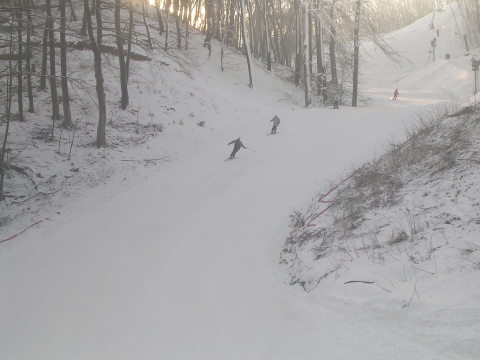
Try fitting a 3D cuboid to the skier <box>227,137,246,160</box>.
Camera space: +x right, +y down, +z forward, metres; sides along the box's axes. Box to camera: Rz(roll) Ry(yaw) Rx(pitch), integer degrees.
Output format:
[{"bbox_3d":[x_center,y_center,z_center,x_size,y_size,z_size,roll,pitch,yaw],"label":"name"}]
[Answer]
[{"bbox_3d":[-0.222,-2.343,83.000,1.300,1.600,0.900,1,3,21],"label":"skier"}]

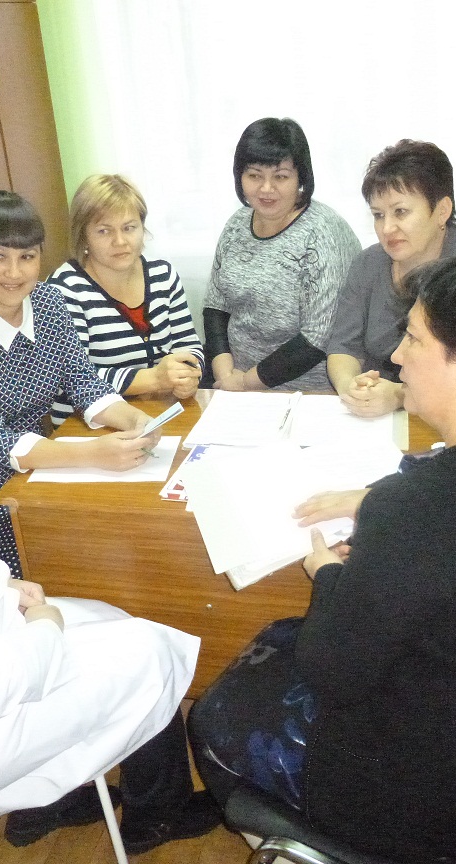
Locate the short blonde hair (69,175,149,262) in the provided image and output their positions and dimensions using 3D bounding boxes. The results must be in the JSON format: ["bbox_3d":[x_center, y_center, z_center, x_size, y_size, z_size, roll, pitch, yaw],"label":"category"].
[{"bbox_3d":[-0.306,-0.544,2.130,0.195,0.240,0.225,-15,31,-23],"label":"short blonde hair"}]

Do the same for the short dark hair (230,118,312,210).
[{"bbox_3d":[0.118,-0.686,2.150,0.205,0.235,0.225,1,30,13],"label":"short dark hair"}]

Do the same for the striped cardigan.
[{"bbox_3d":[-0.264,-0.207,2.060,0.460,0.570,0.370,-19,28,-29],"label":"striped cardigan"}]

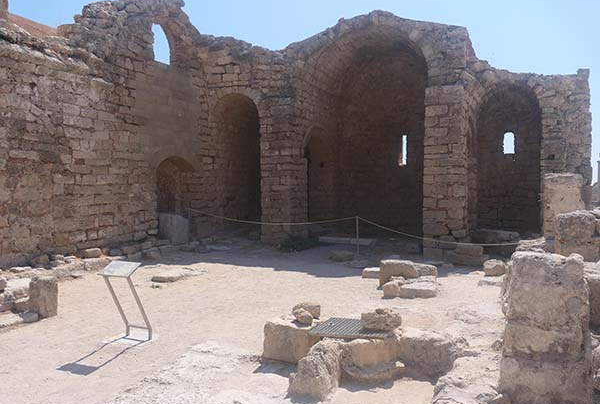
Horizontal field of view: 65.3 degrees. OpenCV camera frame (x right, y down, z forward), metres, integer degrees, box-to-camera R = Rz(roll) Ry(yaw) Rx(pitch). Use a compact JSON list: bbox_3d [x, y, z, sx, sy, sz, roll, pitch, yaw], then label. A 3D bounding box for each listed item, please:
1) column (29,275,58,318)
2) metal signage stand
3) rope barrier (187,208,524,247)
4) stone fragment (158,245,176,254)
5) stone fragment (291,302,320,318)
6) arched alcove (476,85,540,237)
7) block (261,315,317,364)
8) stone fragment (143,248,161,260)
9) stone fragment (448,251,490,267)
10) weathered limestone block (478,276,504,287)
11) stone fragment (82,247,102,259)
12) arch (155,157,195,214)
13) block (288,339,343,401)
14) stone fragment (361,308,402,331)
[{"bbox_3d":[-3.403,1.236,6.245,0.310,0.510,0.260,-1,2,-19],"label":"column"},{"bbox_3d":[-1.868,1.084,5.064,0.345,0.876,0.367,1,2,21],"label":"metal signage stand"},{"bbox_3d":[0.950,0.816,11.656,8.969,1.000,0.250,1,3,22],"label":"rope barrier"},{"bbox_3d":[-3.355,1.206,11.901,0.400,0.150,0.300,1,2,18],"label":"stone fragment"},{"bbox_3d":[0.075,1.214,5.248,0.272,0.128,0.204,1,3,15],"label":"stone fragment"},{"bbox_3d":[4.155,-0.795,9.479,1.270,2.995,1.000,0,3,23],"label":"arched alcove"},{"bbox_3d":[-0.068,1.273,4.390,0.440,0.320,0.350,1,3,25],"label":"block"},{"bbox_3d":[-3.551,1.229,11.192,0.259,0.222,0.324,3,4,45],"label":"stone fragment"},{"bbox_3d":[3.120,1.054,8.683,0.740,0.220,0.420,0,3,23],"label":"stone fragment"},{"bbox_3d":[2.927,1.194,7.110,0.430,0.110,0.360,0,3,23],"label":"weathered limestone block"},{"bbox_3d":[-4.566,1.141,10.344,0.360,0.190,0.280,1,2,18],"label":"stone fragment"},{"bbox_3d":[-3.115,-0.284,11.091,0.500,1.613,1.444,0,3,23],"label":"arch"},{"bbox_3d":[0.146,1.507,4.230,0.386,0.365,0.386,1,3,20],"label":"block"},{"bbox_3d":[0.711,1.020,4.138,0.360,0.150,0.230,-1,3,5],"label":"stone fragment"}]

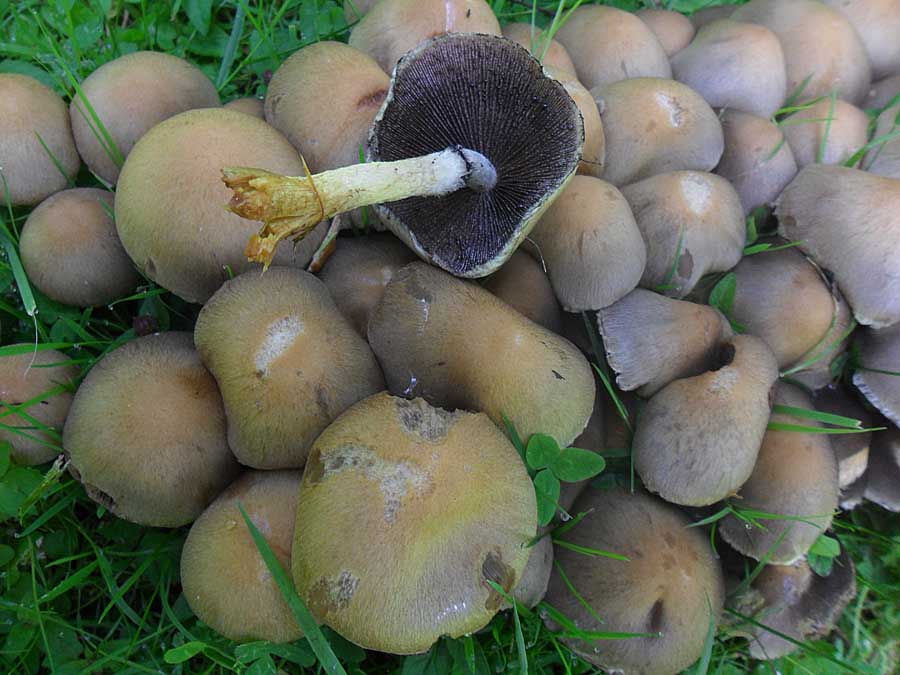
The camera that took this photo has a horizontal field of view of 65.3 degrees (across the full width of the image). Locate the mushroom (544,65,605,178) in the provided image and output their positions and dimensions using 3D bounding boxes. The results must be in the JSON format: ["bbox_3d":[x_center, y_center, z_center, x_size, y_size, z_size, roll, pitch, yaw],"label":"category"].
[{"bbox_3d":[0.050,-0.104,0.332,0.053,0.036,0.053,0,54,0],"label":"mushroom"}]

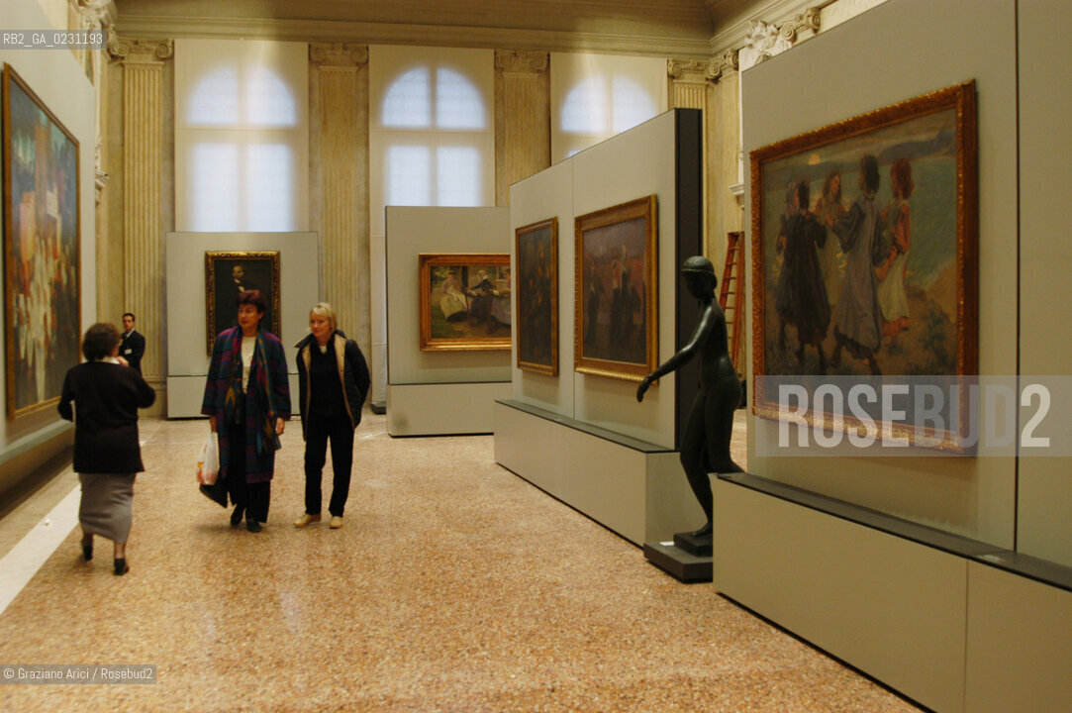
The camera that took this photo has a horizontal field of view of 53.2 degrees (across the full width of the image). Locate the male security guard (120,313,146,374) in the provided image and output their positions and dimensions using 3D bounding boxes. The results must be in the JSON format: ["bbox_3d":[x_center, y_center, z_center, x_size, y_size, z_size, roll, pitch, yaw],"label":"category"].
[{"bbox_3d":[-5.514,0.246,14.516,0.500,1.658,0.340,0,2,13],"label":"male security guard"}]

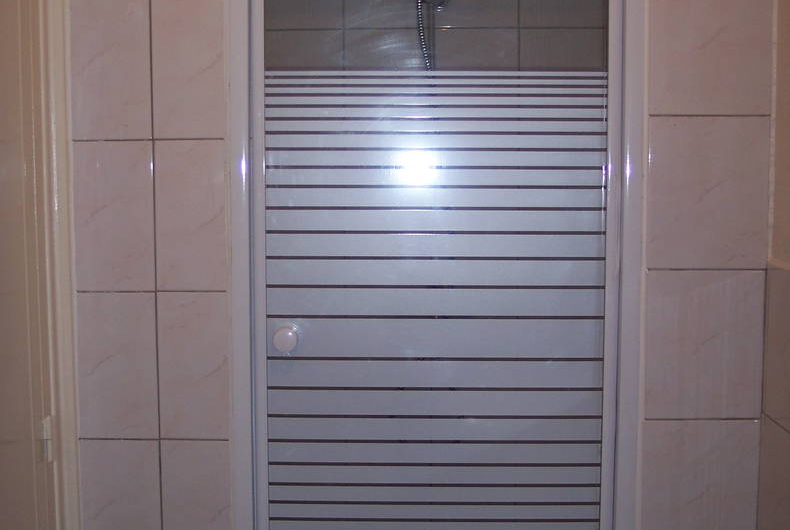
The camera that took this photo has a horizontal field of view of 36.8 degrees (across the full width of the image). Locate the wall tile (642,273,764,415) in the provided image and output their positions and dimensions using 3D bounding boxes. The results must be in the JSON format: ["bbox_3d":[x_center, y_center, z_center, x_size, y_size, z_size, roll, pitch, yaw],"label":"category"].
[{"bbox_3d":[0.515,0.133,1.974,0.194,0.248,0.010,0,5,2],"label":"wall tile"}]

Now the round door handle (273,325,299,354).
[{"bbox_3d":[-0.181,0.124,1.965,0.042,0.042,0.032,0,5,2],"label":"round door handle"}]

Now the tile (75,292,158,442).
[{"bbox_3d":[-0.466,0.170,2.003,0.133,0.249,0.010,0,5,2],"label":"tile"}]

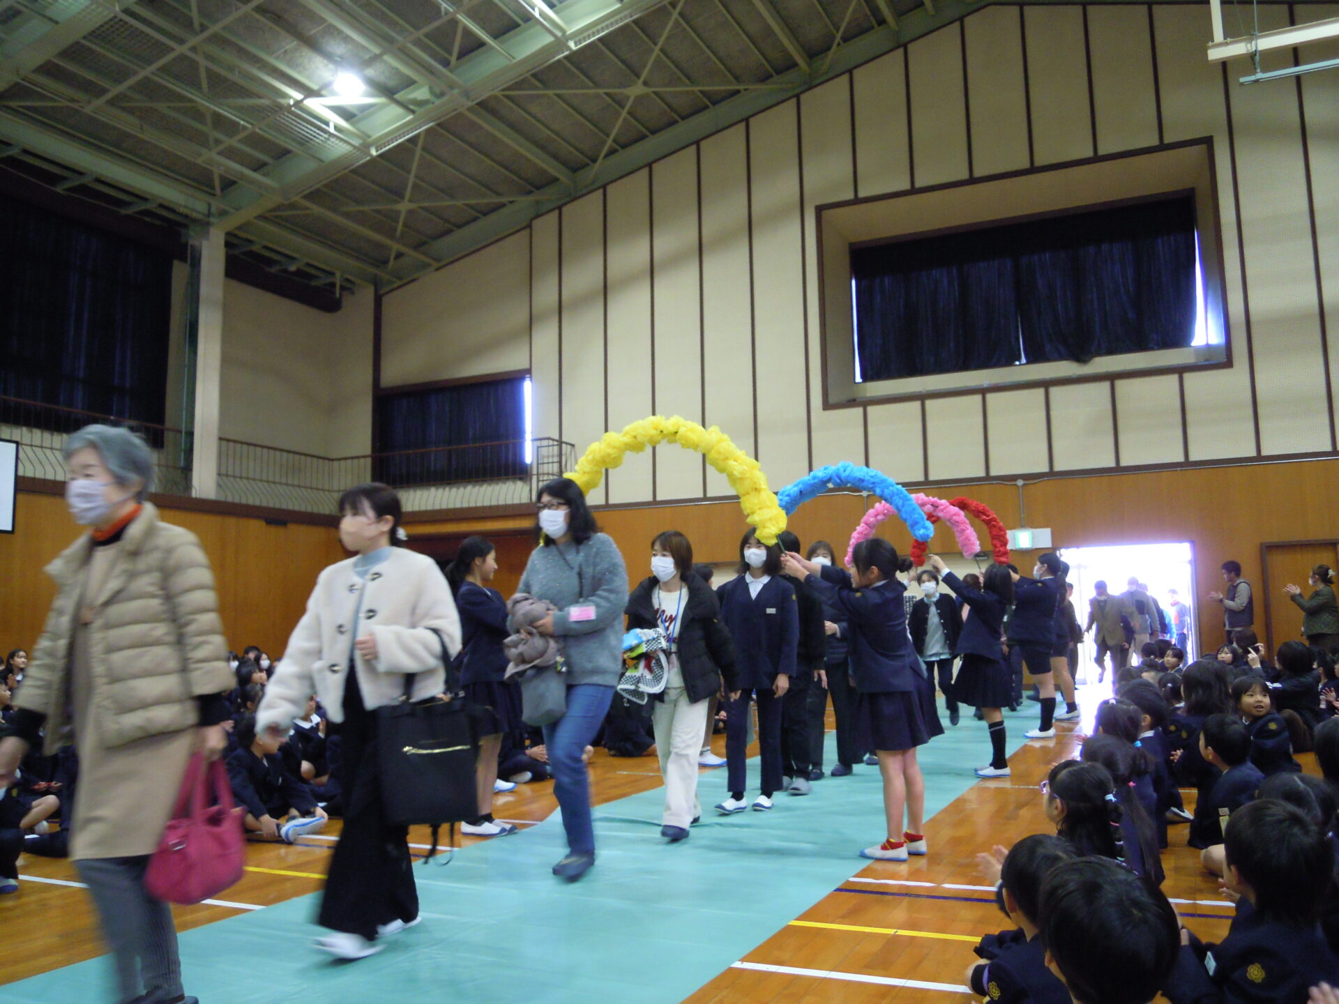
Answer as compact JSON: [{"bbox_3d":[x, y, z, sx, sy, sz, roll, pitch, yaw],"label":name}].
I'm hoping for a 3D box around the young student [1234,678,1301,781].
[{"bbox_3d":[3.195,1.285,5.850,0.430,0.670,0.360,0,-7,-9],"label":"young student"}]

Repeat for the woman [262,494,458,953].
[{"bbox_3d":[-1.045,0.702,3.741,0.620,1.554,0.580,-5,-8,28],"label":"woman"}]

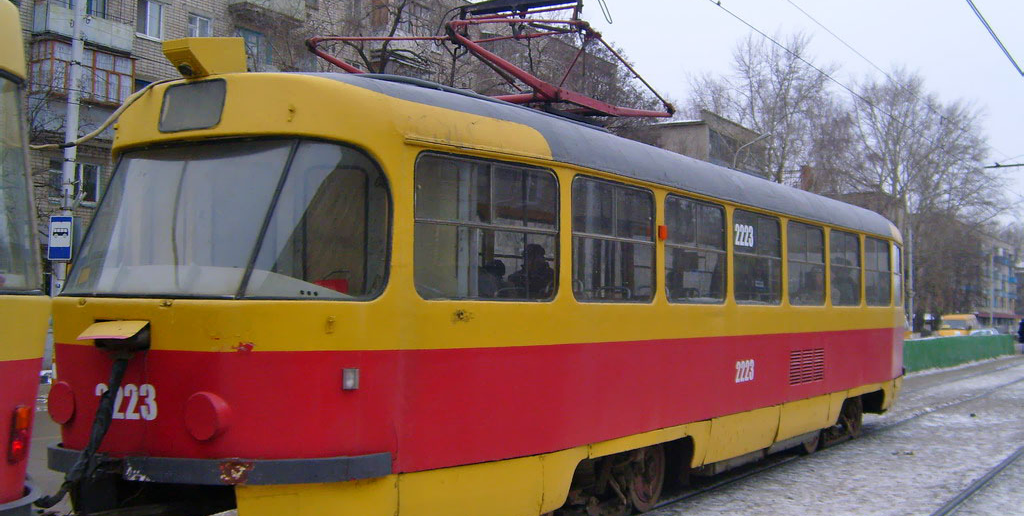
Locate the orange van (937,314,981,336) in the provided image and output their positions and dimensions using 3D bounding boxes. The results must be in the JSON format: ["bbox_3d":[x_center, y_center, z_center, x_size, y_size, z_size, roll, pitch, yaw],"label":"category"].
[{"bbox_3d":[26.119,4.431,60.500,1.970,2.200,5.300,-1,-3,34],"label":"orange van"}]

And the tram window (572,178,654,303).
[{"bbox_3d":[0.752,-0.110,7.652,0.070,0.889,1.285,-1,-3,34],"label":"tram window"}]

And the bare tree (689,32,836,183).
[{"bbox_3d":[14.810,-4.237,60.304,7.600,17.646,8.000,-1,-3,34],"label":"bare tree"}]

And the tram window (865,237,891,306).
[{"bbox_3d":[4.787,0.214,13.596,0.070,0.889,1.285,-1,-3,34],"label":"tram window"}]

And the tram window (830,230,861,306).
[{"bbox_3d":[3.980,0.149,12.407,0.070,0.889,1.285,-1,-3,34],"label":"tram window"}]

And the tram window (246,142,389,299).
[{"bbox_3d":[-1.013,-0.199,5.383,0.825,0.834,0.180,2,-3,-24],"label":"tram window"}]

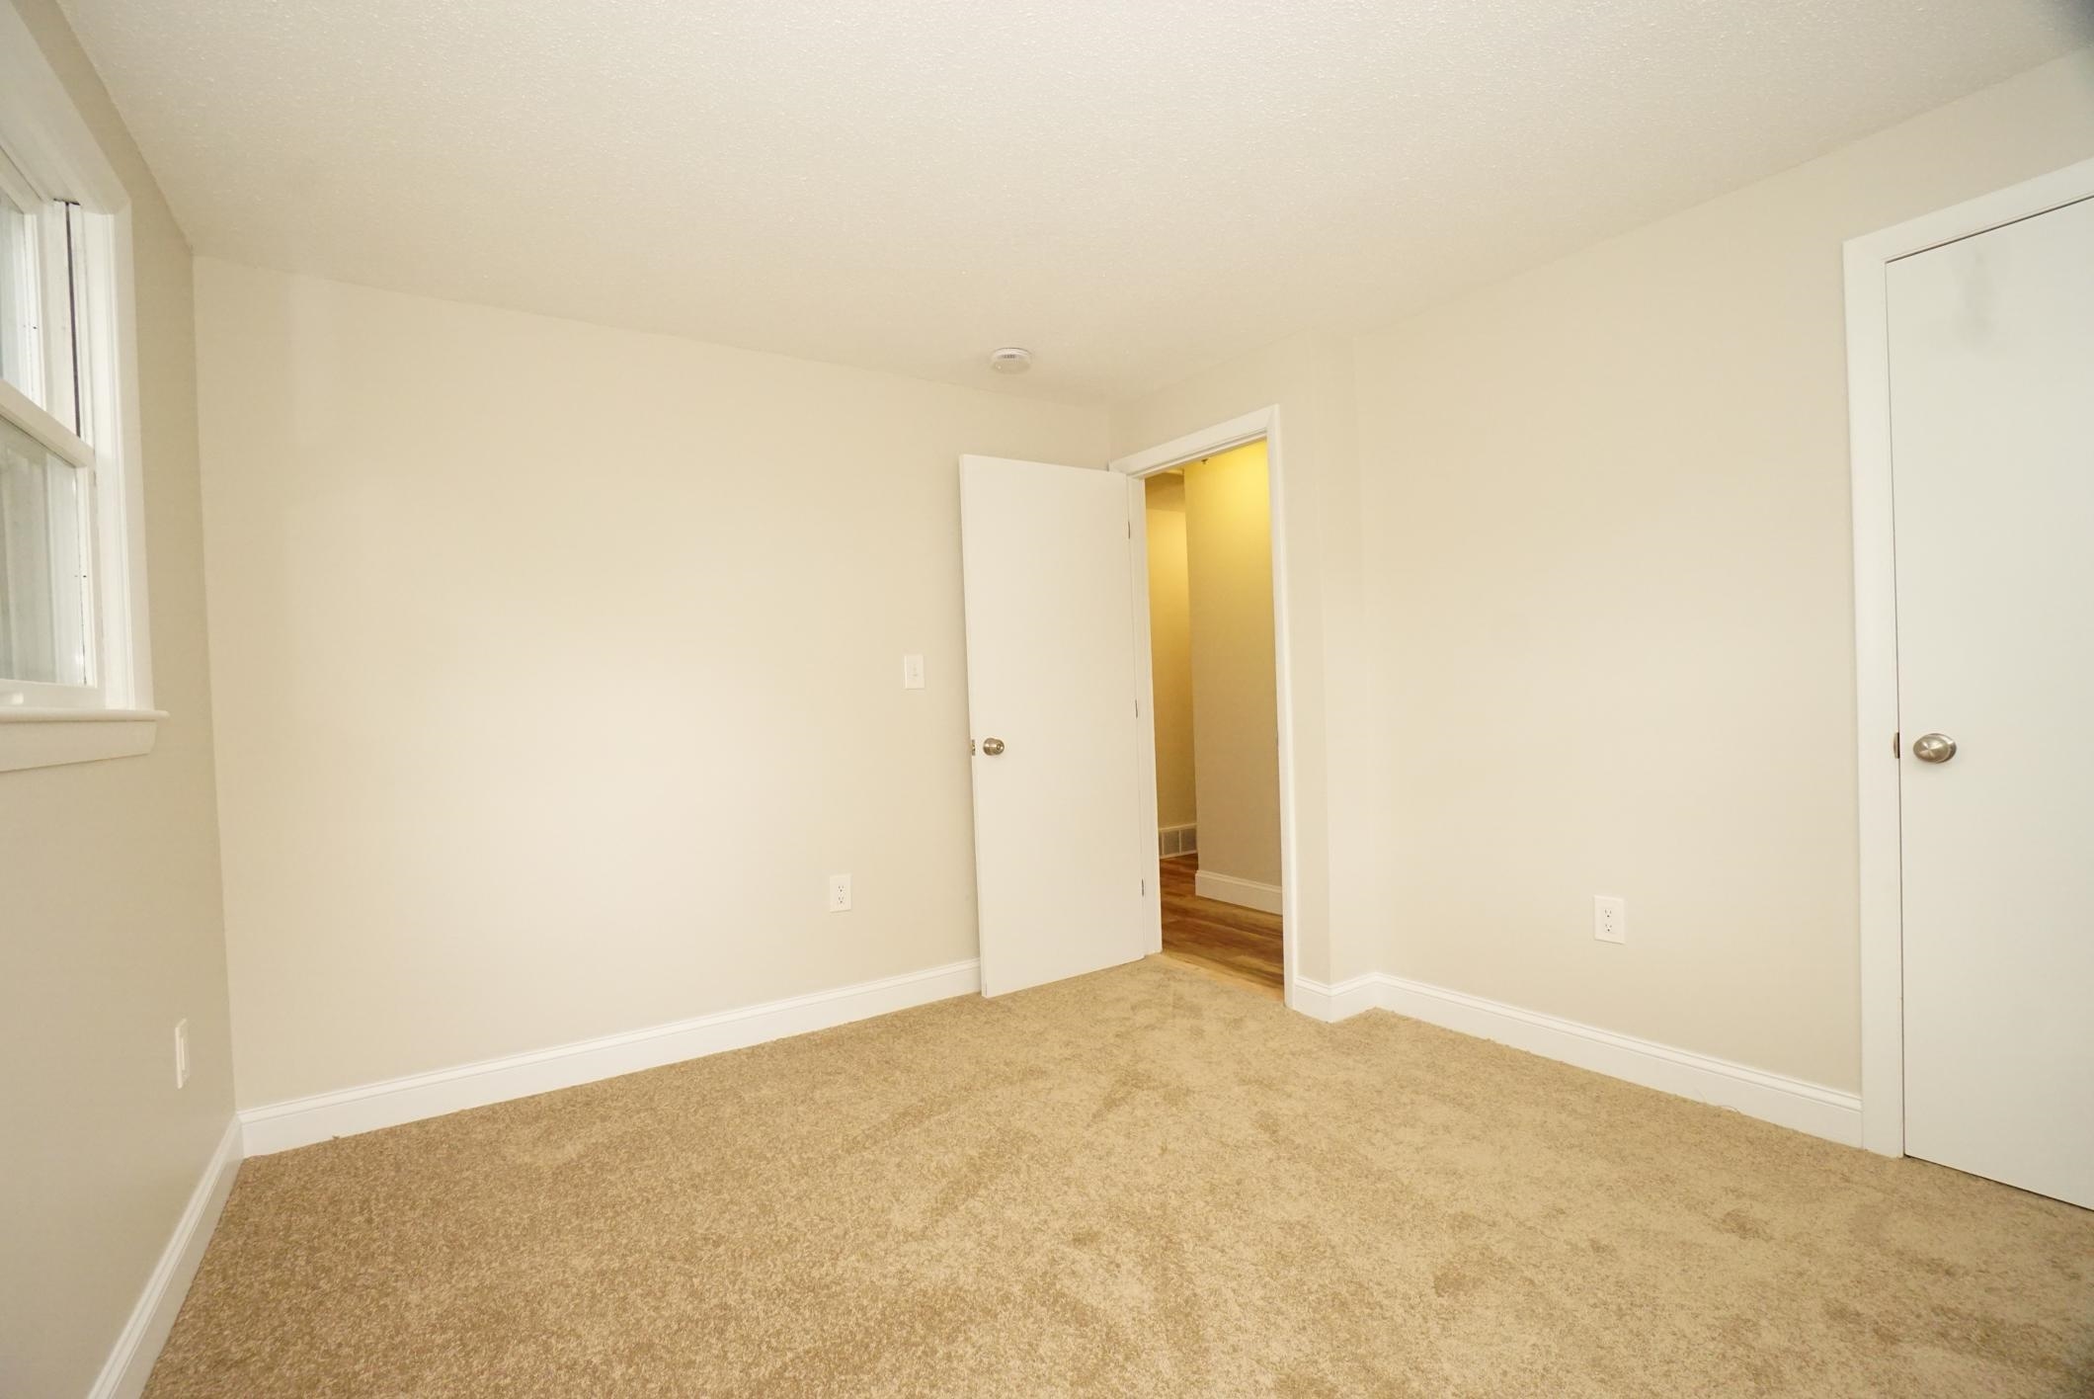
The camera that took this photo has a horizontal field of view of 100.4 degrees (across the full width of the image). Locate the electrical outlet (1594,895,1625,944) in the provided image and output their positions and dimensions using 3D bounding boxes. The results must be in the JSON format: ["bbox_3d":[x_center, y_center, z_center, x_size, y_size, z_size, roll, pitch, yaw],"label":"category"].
[{"bbox_3d":[1.568,0.615,2.433,0.010,0.120,0.074,-3,1,-38],"label":"electrical outlet"}]

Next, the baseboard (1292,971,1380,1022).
[{"bbox_3d":[0.986,1.001,3.006,0.223,0.122,0.165,-3,1,-35],"label":"baseboard"}]

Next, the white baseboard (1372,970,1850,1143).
[{"bbox_3d":[1.517,0.990,2.517,0.015,0.122,1.235,-3,1,-38],"label":"white baseboard"}]

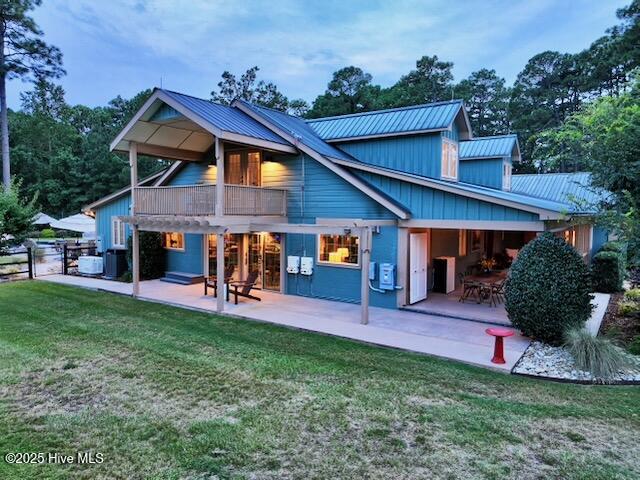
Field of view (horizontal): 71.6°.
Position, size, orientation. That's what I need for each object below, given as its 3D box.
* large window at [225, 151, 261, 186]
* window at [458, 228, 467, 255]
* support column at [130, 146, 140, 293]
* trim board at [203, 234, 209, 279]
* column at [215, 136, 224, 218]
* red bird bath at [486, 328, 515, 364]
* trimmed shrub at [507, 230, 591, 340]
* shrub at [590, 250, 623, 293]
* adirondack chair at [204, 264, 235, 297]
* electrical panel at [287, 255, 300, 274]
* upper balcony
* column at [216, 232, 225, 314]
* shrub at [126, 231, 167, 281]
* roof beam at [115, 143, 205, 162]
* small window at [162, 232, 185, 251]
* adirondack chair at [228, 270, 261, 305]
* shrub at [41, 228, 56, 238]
[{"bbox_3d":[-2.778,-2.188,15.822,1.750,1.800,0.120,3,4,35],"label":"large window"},{"bbox_3d":[5.443,0.074,16.904,0.100,1.100,0.900,3,4,35],"label":"window"},{"bbox_3d":[-5.791,-0.635,13.974,0.150,4.826,0.150,3,5,35],"label":"support column"},{"bbox_3d":[-4.486,0.666,17.450,0.170,2.000,0.040,3,4,34],"label":"trim board"},{"bbox_3d":[-2.716,-1.676,12.059,0.150,2.100,0.150,3,4,35],"label":"column"},{"bbox_3d":[3.292,1.930,8.140,0.500,0.620,0.500,3,5,35],"label":"red bird bath"},{"bbox_3d":[4.930,1.020,9.490,1.900,2.270,1.900,3,5,35],"label":"trimmed shrub"},{"bbox_3d":[10.161,1.087,15.744,1.120,1.400,1.080,3,5,35],"label":"shrub"},{"bbox_3d":[-3.186,1.306,14.358,0.880,0.940,0.750,-3,5,-44],"label":"adirondack chair"},{"bbox_3d":[-0.857,0.830,14.288,0.360,0.550,0.190,3,5,35],"label":"electrical panel"},{"bbox_3d":[-3.492,-1.171,14.415,4.050,0.980,3.120,3,4,35],"label":"upper balcony"},{"bbox_3d":[-2.733,0.869,12.223,0.140,2.270,0.140,3,4,35],"label":"column"},{"bbox_3d":[-7.048,0.544,18.212,1.300,2.080,1.250,3,4,35],"label":"shrub"},{"bbox_3d":[-5.097,-2.904,14.643,0.140,0.300,3.400,3,5,35],"label":"roof beam"},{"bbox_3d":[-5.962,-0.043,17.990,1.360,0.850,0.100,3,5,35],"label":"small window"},{"bbox_3d":[-2.393,1.429,13.752,0.900,0.950,0.710,-2,5,-38],"label":"adirondack chair"},{"bbox_3d":[-23.842,-0.484,38.908,1.350,0.900,1.350,3,5,35],"label":"shrub"}]

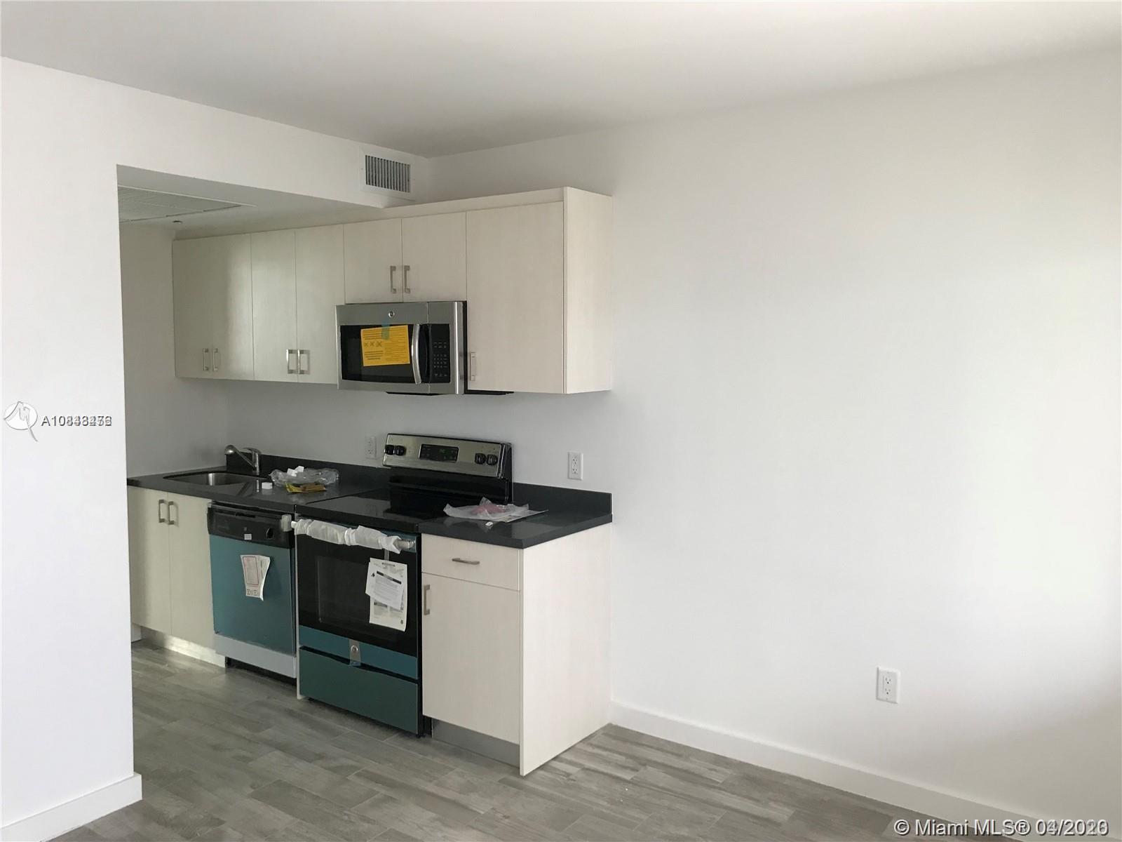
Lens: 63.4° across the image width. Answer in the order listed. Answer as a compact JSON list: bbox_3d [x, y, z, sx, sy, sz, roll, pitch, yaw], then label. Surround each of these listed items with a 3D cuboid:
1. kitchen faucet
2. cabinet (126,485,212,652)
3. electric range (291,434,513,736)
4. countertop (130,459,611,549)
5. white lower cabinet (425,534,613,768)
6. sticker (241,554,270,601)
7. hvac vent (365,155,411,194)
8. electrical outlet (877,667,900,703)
[{"bbox_3d":[-1.770,0.220,5.059,0.054,0.176,0.212,3,6,35],"label":"kitchen faucet"},{"bbox_3d":[-1.877,0.764,5.035,0.745,0.835,0.620,3,6,35],"label":"cabinet"},{"bbox_3d":[-0.730,0.701,4.174,0.763,1.195,0.665,3,6,35],"label":"electric range"},{"bbox_3d":[-1.075,0.331,4.425,2.725,0.132,0.625,3,6,35],"label":"countertop"},{"bbox_3d":[-0.175,0.888,3.835,0.523,0.880,0.620,3,6,35],"label":"white lower cabinet"},{"bbox_3d":[-1.467,0.750,4.330,0.195,0.202,0.030,3,6,35],"label":"sticker"},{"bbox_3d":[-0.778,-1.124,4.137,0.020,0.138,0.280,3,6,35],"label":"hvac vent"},{"bbox_3d":[1.172,0.950,3.256,0.073,0.117,0.011,3,6,35],"label":"electrical outlet"}]

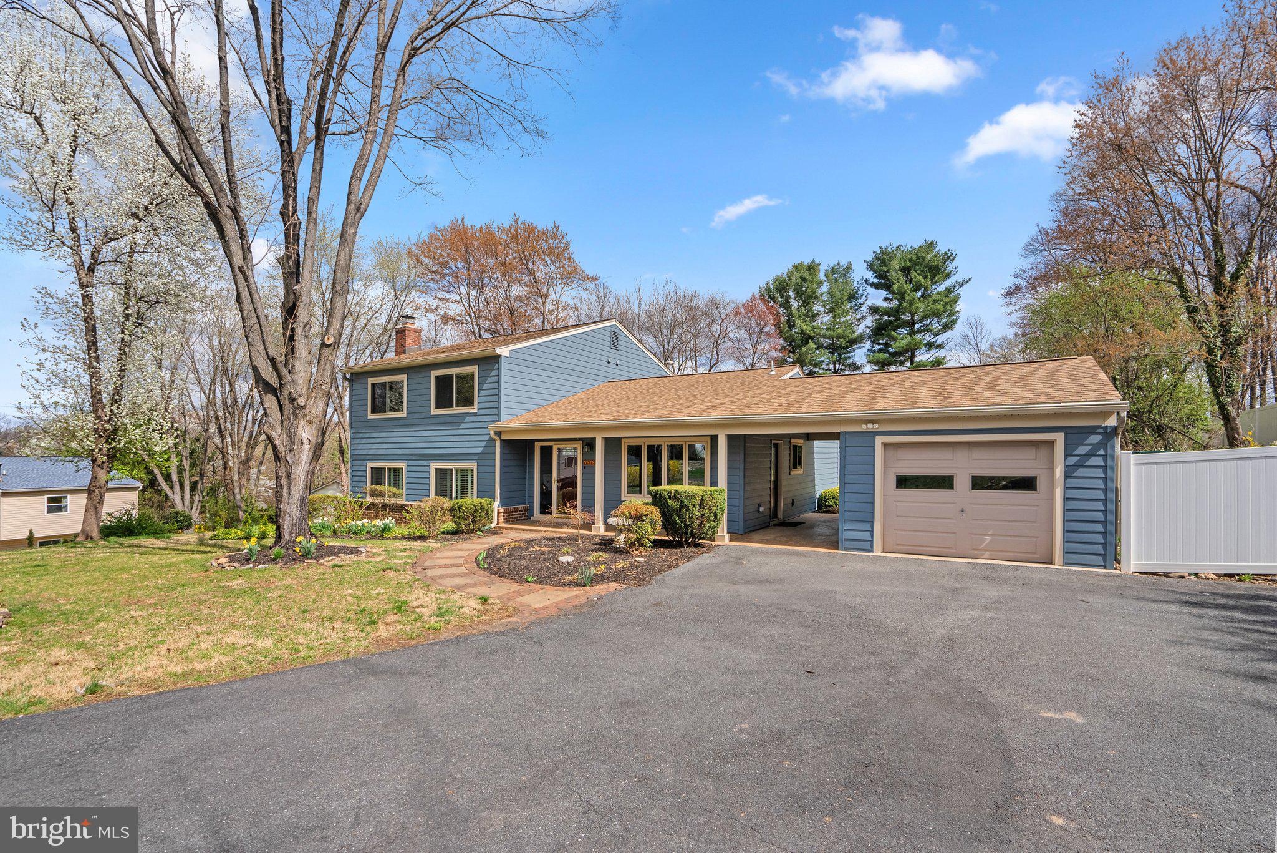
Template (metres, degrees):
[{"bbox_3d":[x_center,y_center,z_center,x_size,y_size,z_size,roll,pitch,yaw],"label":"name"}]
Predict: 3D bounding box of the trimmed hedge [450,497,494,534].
[{"bbox_3d":[-4.402,2.373,15.000,1.150,0.950,1.100,-2,-3,31],"label":"trimmed hedge"}]

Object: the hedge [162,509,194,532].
[{"bbox_3d":[-17.313,3.500,21.300,1.250,0.850,1.200,-2,-3,31],"label":"hedge"}]

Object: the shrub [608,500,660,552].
[{"bbox_3d":[-0.081,2.021,11.500,1.000,1.020,0.950,0,-3,0],"label":"shrub"}]

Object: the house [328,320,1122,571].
[{"bbox_3d":[1.745,-0.558,19.117,20.700,7.200,12.000,-2,-3,31],"label":"house"}]

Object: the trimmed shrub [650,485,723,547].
[{"bbox_3d":[1.012,1.909,12.000,1.500,1.300,1.250,-2,-3,31],"label":"trimmed shrub"}]

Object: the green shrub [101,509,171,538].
[{"bbox_3d":[-16.105,3.119,18.200,2.100,0.950,1.500,-2,-3,31],"label":"green shrub"}]

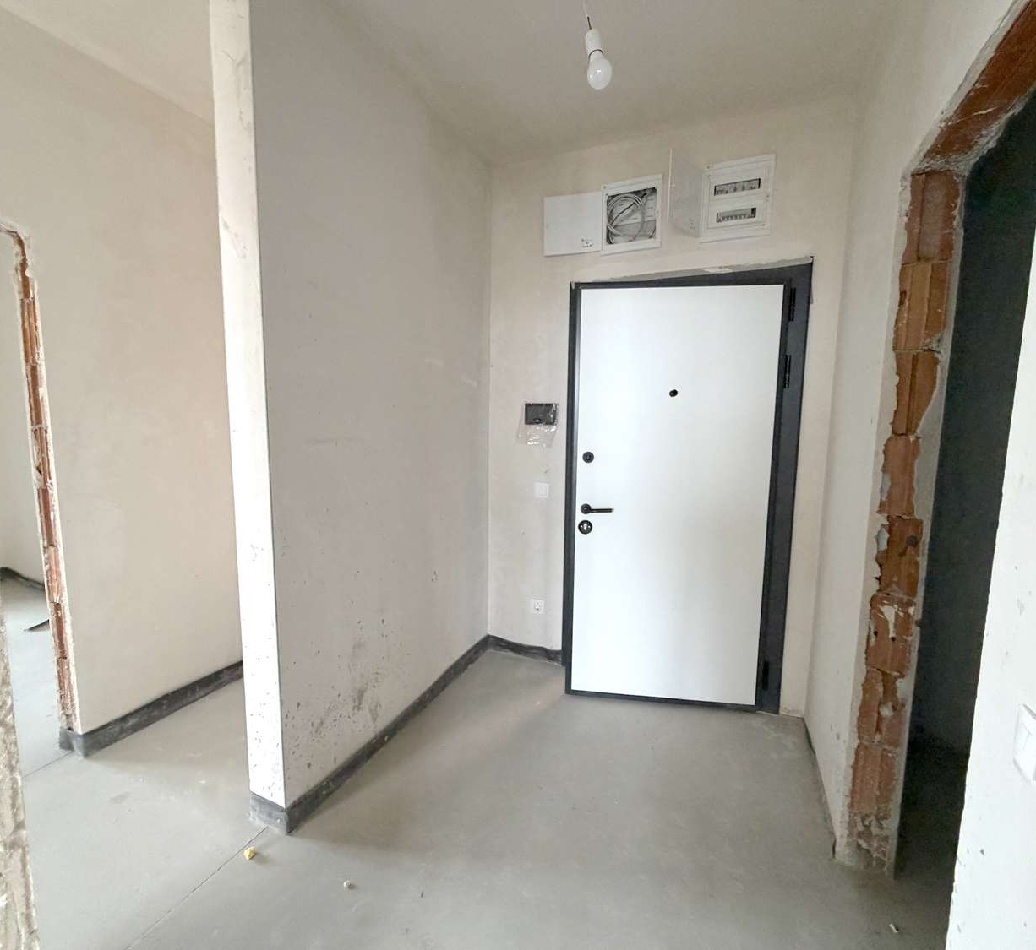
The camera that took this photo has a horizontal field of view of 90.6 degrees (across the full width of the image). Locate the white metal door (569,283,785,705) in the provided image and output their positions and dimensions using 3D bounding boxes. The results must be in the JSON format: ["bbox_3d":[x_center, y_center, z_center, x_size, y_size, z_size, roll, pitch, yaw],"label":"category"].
[{"bbox_3d":[0.715,0.122,2.446,0.925,1.998,0.070,1,7,7],"label":"white metal door"}]

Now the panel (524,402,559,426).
[{"bbox_3d":[0.120,-0.333,2.805,0.184,0.116,0.022,4,7,24],"label":"panel"}]

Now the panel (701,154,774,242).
[{"bbox_3d":[0.993,-1.246,2.332,0.300,0.334,0.050,4,7,24],"label":"panel"}]

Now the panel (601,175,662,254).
[{"bbox_3d":[0.556,-1.273,2.523,0.293,0.334,0.050,4,7,24],"label":"panel"}]

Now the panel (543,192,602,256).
[{"bbox_3d":[0.280,-1.271,2.607,0.292,0.286,0.025,3,7,16],"label":"panel"}]

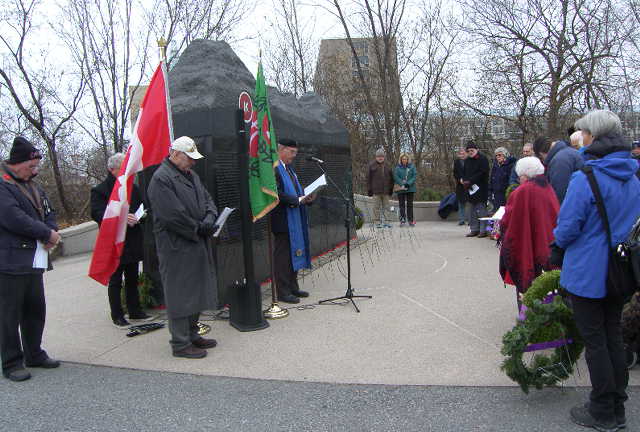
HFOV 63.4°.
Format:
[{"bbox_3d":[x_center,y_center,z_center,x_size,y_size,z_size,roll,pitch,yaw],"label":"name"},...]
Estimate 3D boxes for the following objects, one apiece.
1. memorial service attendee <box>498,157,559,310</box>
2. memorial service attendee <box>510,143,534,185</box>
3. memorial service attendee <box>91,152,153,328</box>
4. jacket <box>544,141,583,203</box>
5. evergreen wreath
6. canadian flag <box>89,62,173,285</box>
[{"bbox_3d":[1.816,0.243,4.484,0.420,1.500,0.540,5,9,45],"label":"memorial service attendee"},{"bbox_3d":[3.379,-0.334,8.415,0.520,1.680,0.380,2,7,37],"label":"memorial service attendee"},{"bbox_3d":[-1.876,0.197,4.951,0.420,1.640,0.520,3,8,35],"label":"memorial service attendee"},{"bbox_3d":[2.651,-0.391,5.600,0.460,0.840,0.560,2,7,24],"label":"jacket"},{"bbox_3d":[1.514,0.790,3.540,0.530,0.740,0.300,-4,7,-20],"label":"evergreen wreath"},{"bbox_3d":[-1.634,-0.366,4.463,0.720,1.900,0.300,-1,7,3],"label":"canadian flag"}]

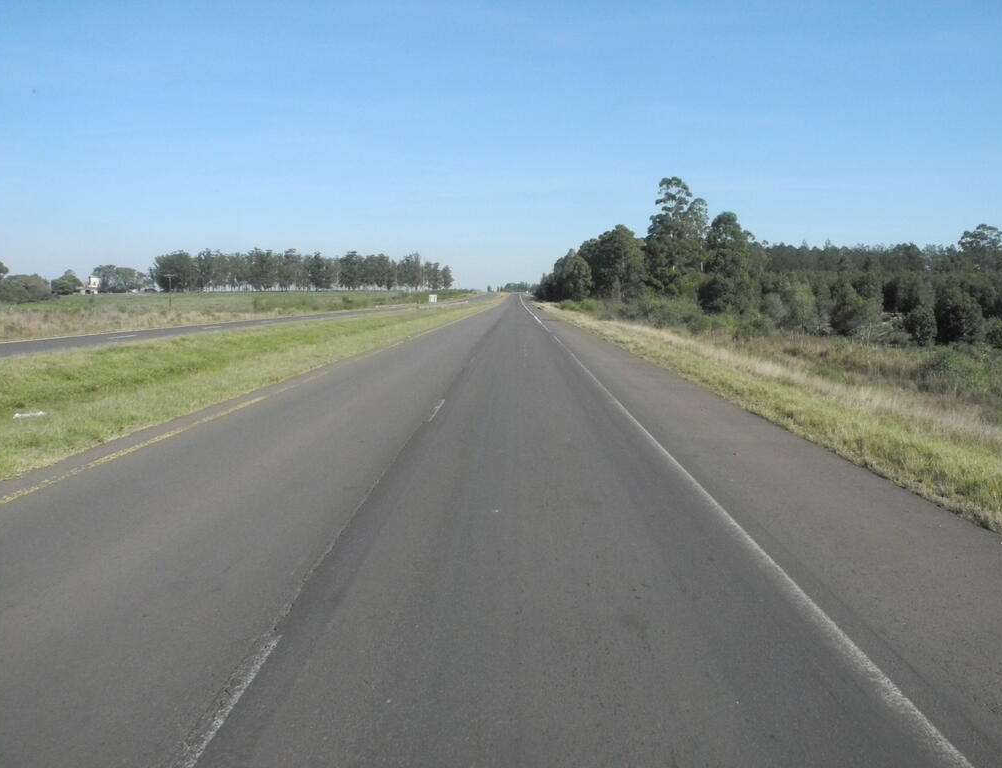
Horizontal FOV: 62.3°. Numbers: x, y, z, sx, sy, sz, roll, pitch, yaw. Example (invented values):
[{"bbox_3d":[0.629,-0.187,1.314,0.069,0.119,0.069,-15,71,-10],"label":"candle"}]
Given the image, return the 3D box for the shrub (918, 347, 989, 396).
[{"bbox_3d":[13.140,-0.406,24.000,1.900,1.350,1.800,0,6,0],"label":"shrub"}]

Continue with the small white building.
[{"bbox_3d":[-136.288,-33.035,275.000,6.600,6.500,6.000,-3,7,-26],"label":"small white building"}]

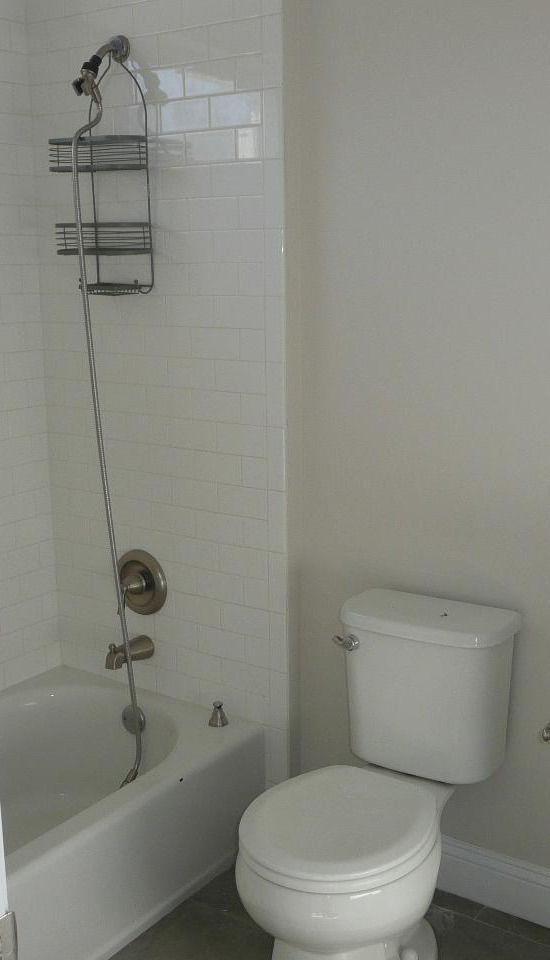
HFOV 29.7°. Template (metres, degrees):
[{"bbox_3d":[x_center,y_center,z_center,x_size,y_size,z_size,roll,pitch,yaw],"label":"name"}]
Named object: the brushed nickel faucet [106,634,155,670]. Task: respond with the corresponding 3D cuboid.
[{"bbox_3d":[-0.401,0.468,2.819,0.062,0.080,0.148,7,14,35],"label":"brushed nickel faucet"}]

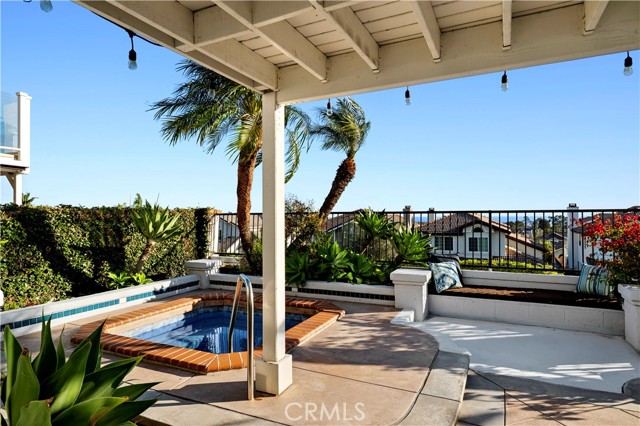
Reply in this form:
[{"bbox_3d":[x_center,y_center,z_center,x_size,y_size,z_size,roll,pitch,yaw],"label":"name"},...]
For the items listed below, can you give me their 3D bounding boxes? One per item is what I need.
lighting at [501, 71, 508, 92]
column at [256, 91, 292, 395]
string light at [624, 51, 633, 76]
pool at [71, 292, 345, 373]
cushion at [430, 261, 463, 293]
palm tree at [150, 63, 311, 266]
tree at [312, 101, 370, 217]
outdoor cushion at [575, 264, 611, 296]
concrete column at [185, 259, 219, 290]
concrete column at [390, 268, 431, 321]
[{"bbox_3d":[1.179,-0.839,2.380,0.046,0.140,0.046,0,0,0],"label":"lighting"},{"bbox_3d":[-0.375,0.230,3.060,0.213,2.400,0.213,0,0,25],"label":"column"},{"bbox_3d":[1.711,-0.829,2.070,0.042,0.140,0.042,0,0,0],"label":"string light"},{"bbox_3d":[-1.254,1.373,4.724,2.611,0.100,2.611,0,0,24],"label":"pool"},{"bbox_3d":[2.055,1.032,6.064,0.490,0.490,0.160,0,-23,-26],"label":"cushion"},{"bbox_3d":[-1.750,-0.950,7.600,3.150,4.350,2.800,0,0,-13],"label":"palm tree"},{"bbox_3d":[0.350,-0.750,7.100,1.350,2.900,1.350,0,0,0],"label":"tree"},{"bbox_3d":[4.345,1.059,5.878,0.160,0.460,0.450,32,-21,-37],"label":"outdoor cushion"},{"bbox_3d":[-2.280,1.209,7.360,0.505,0.485,0.505,0,0,25],"label":"concrete column"},{"bbox_3d":[1.406,1.245,5.700,0.530,0.672,0.530,0,0,25],"label":"concrete column"}]

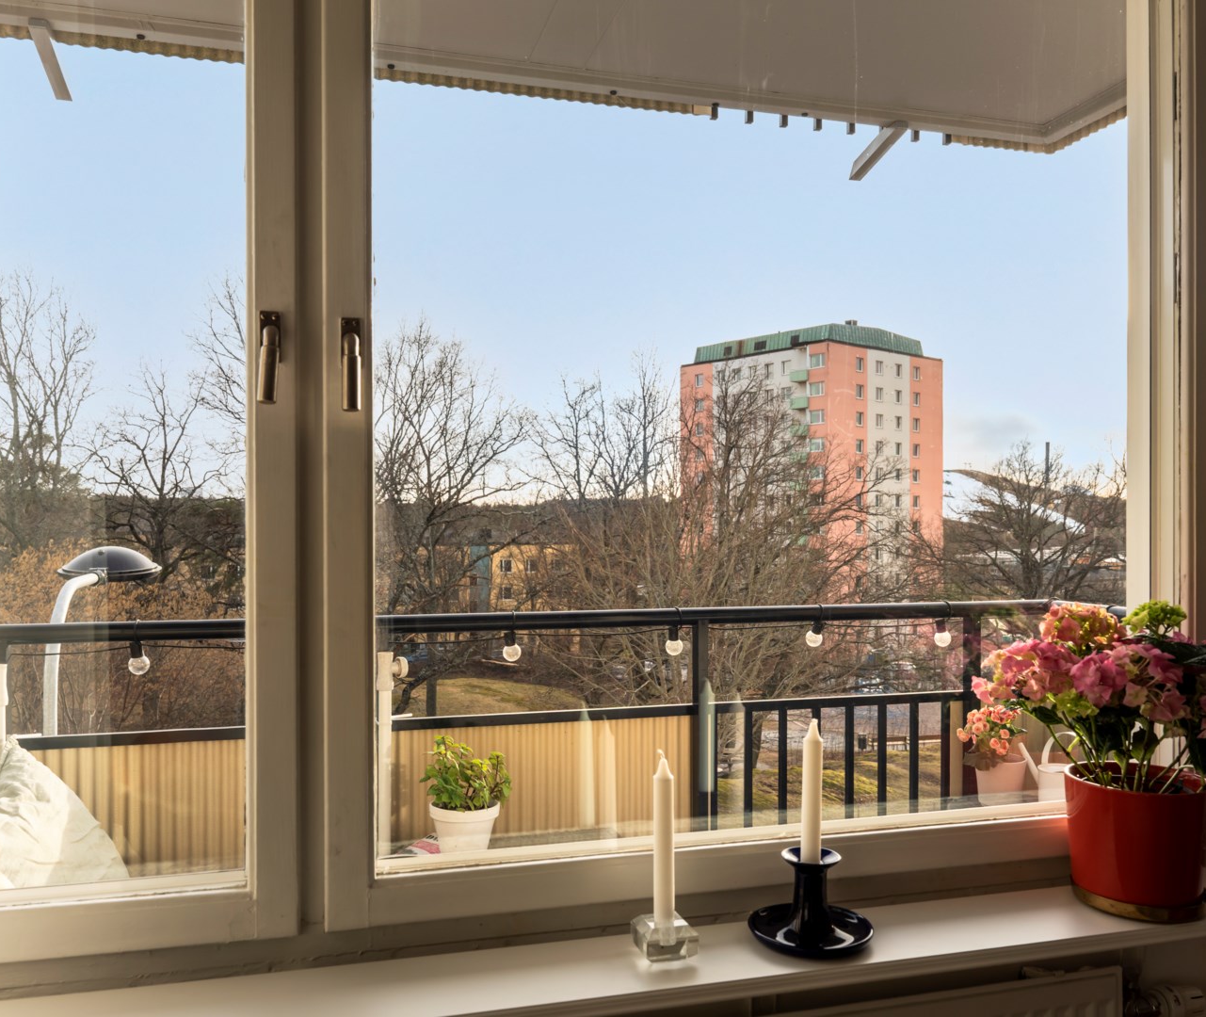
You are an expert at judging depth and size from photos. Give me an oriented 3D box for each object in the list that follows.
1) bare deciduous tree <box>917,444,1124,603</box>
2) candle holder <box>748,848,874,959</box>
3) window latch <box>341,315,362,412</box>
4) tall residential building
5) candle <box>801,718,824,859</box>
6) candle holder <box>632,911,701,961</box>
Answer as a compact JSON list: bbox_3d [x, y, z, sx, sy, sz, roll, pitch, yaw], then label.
[{"bbox_3d":[26.900,4.481,65.000,14.000,17.400,14.000,0,-1,22],"label":"bare deciduous tree"},{"bbox_3d":[0.233,0.438,1.142,0.138,0.098,0.138,0,-1,0],"label":"candle holder"},{"bbox_3d":[-0.259,-0.150,1.050,0.020,0.102,0.045,0,-1,-15],"label":"window latch"},{"bbox_3d":[23.300,-1.154,114.200,20.000,36.700,20.800,0,-1,-39],"label":"tall residential building"},{"bbox_3d":[0.235,0.325,1.145,0.022,0.178,0.022,1,0,-15],"label":"candle"},{"bbox_3d":[0.068,0.470,1.127,0.060,0.034,0.061,0,-1,-15],"label":"candle holder"}]

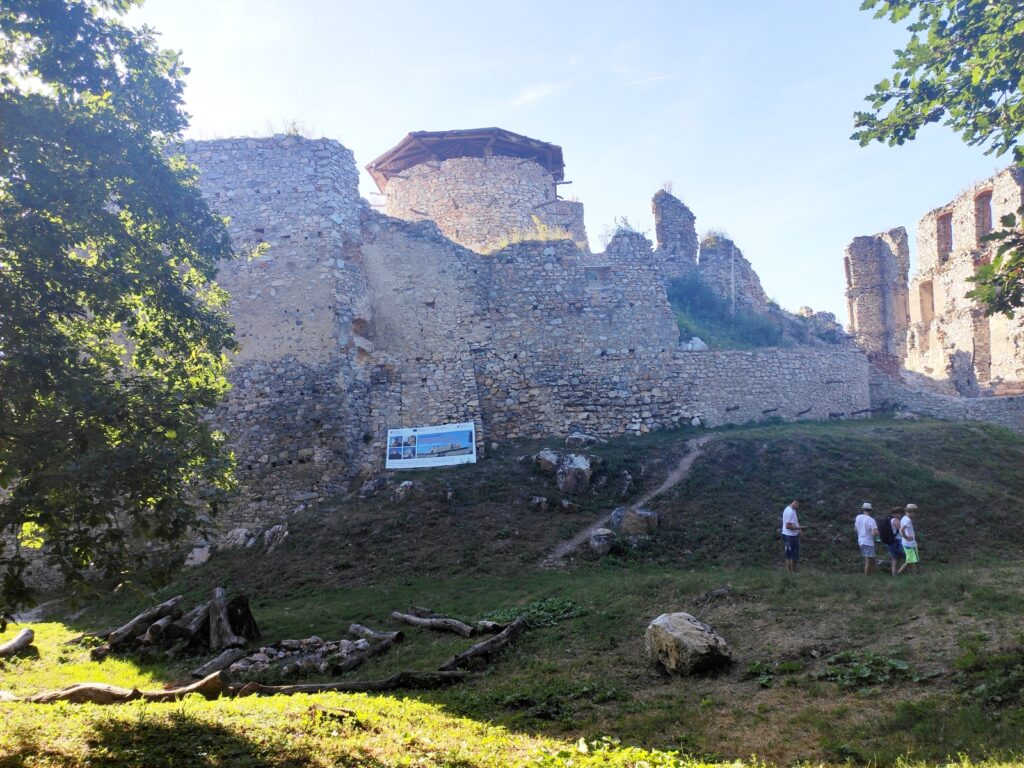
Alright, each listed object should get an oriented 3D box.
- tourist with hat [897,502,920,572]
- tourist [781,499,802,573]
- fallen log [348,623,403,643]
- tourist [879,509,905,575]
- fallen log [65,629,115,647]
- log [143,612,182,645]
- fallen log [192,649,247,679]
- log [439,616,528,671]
[{"bbox_3d":[9.353,3.647,17.400,0.420,1.700,0.460,1,-7,-7],"label":"tourist with hat"},{"bbox_3d":[6.576,3.576,17.400,0.450,1.750,0.480,1,-7,-6],"label":"tourist"},{"bbox_3d":[-1.810,3.299,9.800,0.900,0.180,0.200,-5,-9,35],"label":"fallen log"},{"bbox_3d":[9.032,3.748,17.600,0.540,1.670,0.500,2,-8,-12],"label":"tourist"},{"bbox_3d":[-5.808,3.509,10.240,0.150,0.140,0.720,-6,-6,39],"label":"fallen log"},{"bbox_3d":[-4.551,3.198,9.725,0.200,0.200,0.890,1,-8,-9],"label":"log"},{"bbox_3d":[-3.510,3.337,8.890,0.190,0.180,0.848,-2,-7,15],"label":"fallen log"},{"bbox_3d":[-0.314,3.424,9.863,0.230,0.210,2.250,-3,-6,24],"label":"log"}]

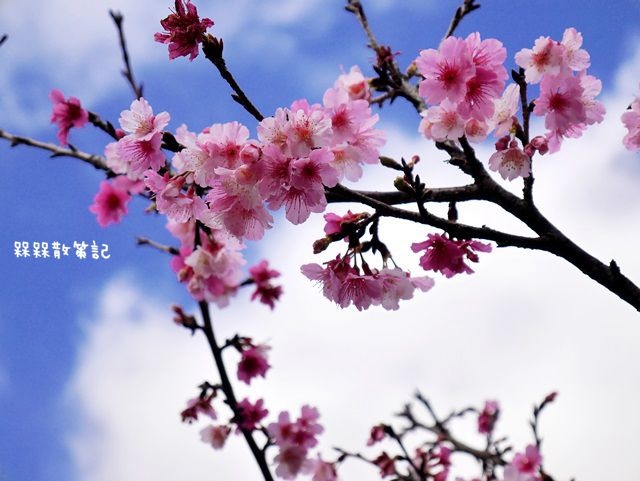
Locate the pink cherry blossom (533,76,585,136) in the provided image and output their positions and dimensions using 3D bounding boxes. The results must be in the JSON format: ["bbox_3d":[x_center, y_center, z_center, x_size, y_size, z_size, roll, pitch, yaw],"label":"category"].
[{"bbox_3d":[0.139,-0.079,0.900,0.031,0.034,0.018,0,6,6],"label":"pink cherry blossom"}]

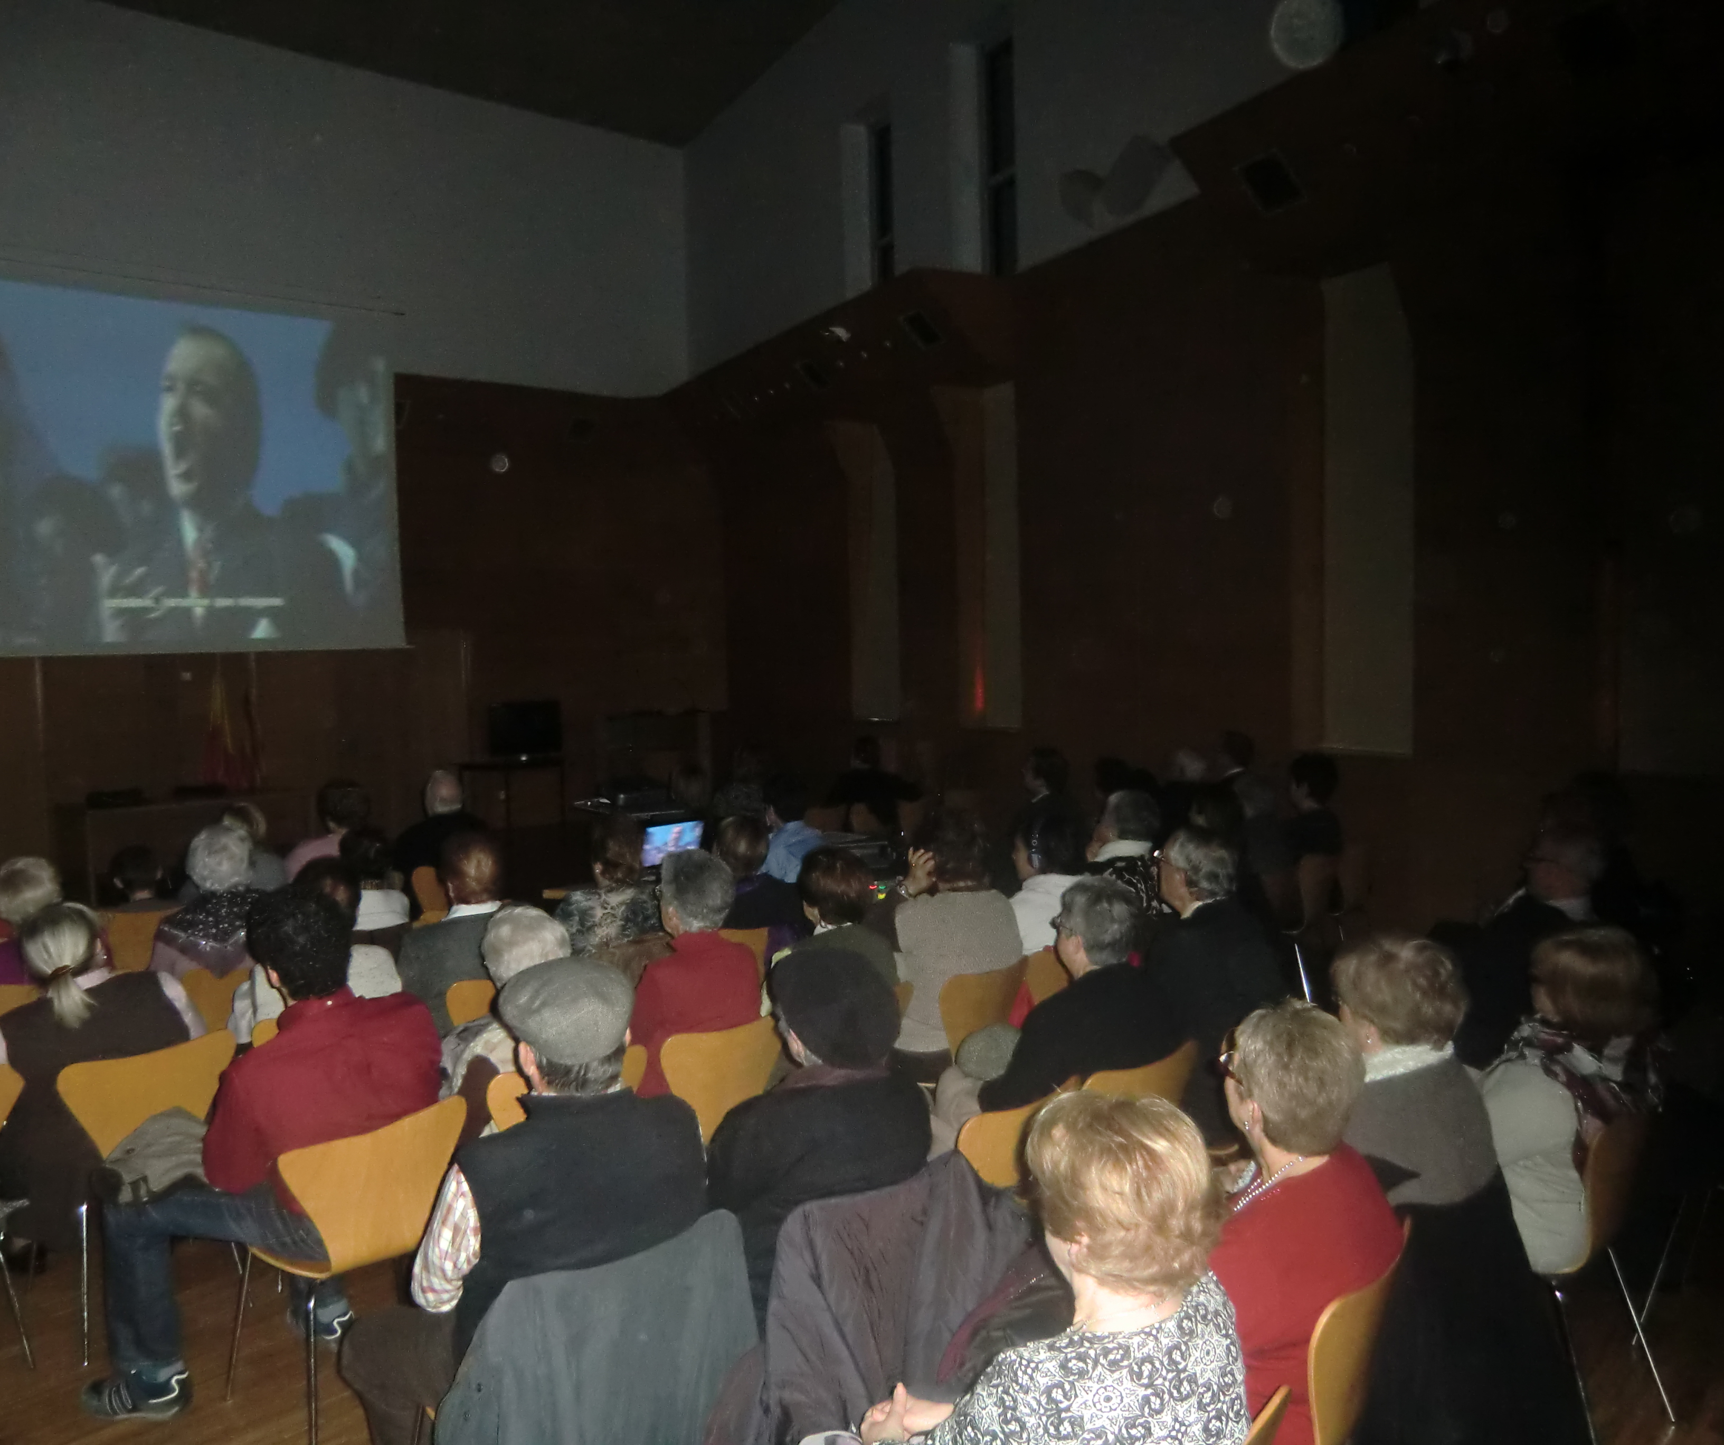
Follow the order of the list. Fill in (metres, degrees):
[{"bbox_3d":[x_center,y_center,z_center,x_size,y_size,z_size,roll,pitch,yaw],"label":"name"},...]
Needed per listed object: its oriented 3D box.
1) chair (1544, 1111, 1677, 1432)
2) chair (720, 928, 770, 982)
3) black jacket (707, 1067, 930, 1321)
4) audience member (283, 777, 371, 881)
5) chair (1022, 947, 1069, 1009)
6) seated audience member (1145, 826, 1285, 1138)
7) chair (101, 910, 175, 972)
[{"bbox_3d":[1.514,1.208,3.036,0.473,0.762,0.511,-4,4,-43],"label":"chair"},{"bbox_3d":[-0.551,1.152,5.386,0.480,0.790,0.520,-4,4,-40],"label":"chair"},{"bbox_3d":[-0.066,0.933,2.532,0.454,0.598,0.328,-4,4,-37],"label":"black jacket"},{"bbox_3d":[-2.445,0.894,6.184,0.480,1.310,0.780,-4,4,-36],"label":"audience member"},{"bbox_3d":[0.607,1.151,4.878,0.480,0.790,0.520,-4,4,-41],"label":"chair"},{"bbox_3d":[0.826,0.921,3.926,0.511,1.264,0.743,-4,4,-42],"label":"seated audience member"},{"bbox_3d":[-3.304,1.185,6.027,0.480,0.790,0.520,-4,4,-42],"label":"chair"}]

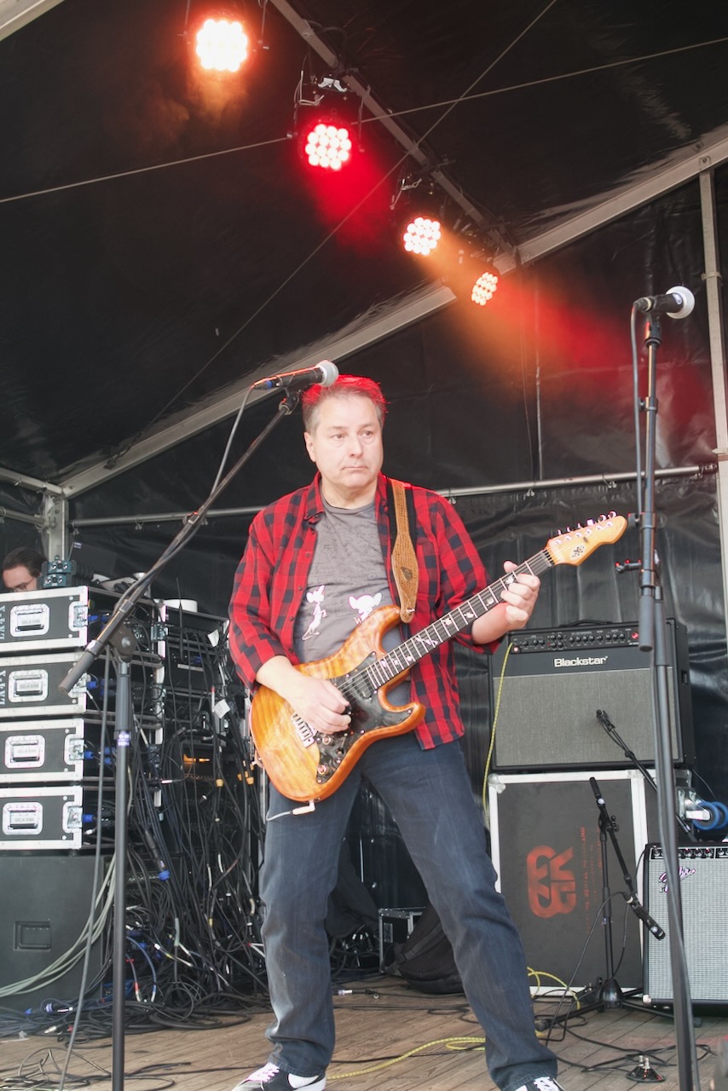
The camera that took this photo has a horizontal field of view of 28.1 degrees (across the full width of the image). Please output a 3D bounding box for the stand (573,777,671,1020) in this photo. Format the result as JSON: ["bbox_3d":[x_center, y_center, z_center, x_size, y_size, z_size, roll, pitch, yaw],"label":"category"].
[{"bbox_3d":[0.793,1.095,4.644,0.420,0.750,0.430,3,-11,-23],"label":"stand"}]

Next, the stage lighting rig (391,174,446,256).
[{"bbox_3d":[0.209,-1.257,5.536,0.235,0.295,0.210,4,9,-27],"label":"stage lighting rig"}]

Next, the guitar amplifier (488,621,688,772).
[{"bbox_3d":[0.811,0.544,5.207,0.672,0.505,0.264,-5,-11,21],"label":"guitar amplifier"}]

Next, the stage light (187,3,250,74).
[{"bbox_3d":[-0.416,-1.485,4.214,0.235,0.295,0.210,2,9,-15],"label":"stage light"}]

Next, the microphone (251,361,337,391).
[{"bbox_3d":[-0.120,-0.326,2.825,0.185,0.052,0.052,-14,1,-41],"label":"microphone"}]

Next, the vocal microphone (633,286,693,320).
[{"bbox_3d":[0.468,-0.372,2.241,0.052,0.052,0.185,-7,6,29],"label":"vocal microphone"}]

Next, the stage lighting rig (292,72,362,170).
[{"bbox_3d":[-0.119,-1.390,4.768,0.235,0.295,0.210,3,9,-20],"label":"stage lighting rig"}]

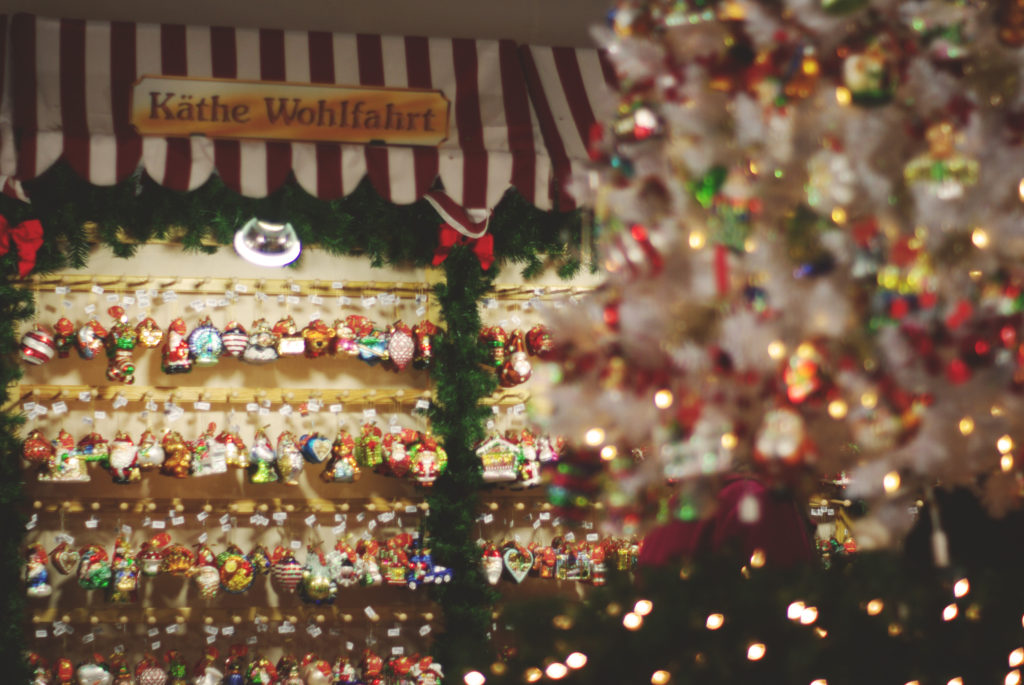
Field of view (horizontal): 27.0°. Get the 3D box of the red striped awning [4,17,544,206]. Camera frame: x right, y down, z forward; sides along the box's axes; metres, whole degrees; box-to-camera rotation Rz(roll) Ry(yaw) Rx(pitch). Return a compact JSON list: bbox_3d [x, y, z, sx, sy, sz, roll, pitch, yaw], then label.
[{"bbox_3d":[-0.464,-0.467,4.280,1.055,0.404,0.260,1,-5,-11],"label":"red striped awning"}]

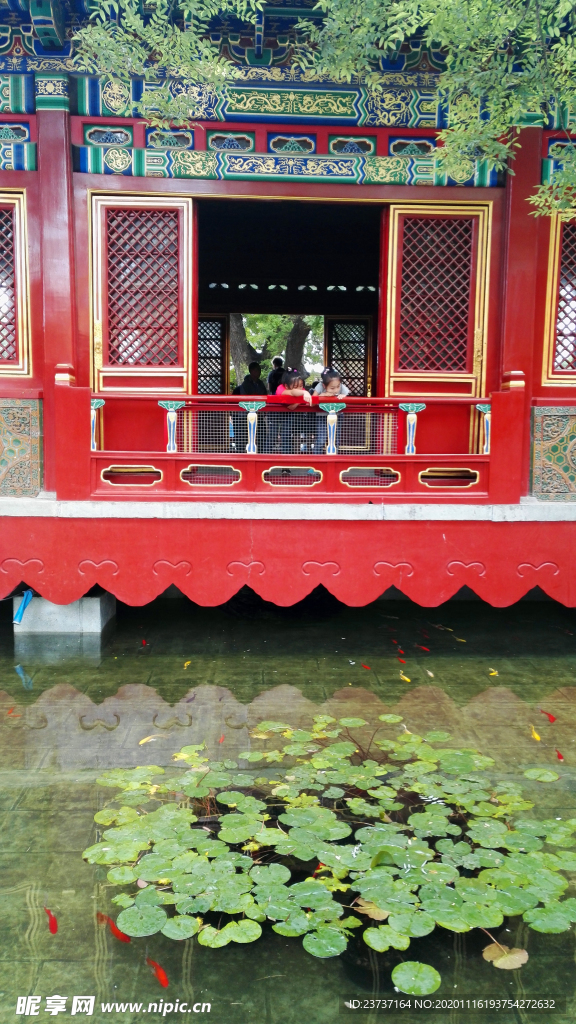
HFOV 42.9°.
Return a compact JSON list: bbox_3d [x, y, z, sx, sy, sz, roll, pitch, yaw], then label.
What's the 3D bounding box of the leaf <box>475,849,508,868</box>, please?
[{"bbox_3d":[0.828,1.414,3.003,0.124,0.020,0.146,2,6,16],"label":"leaf"}]

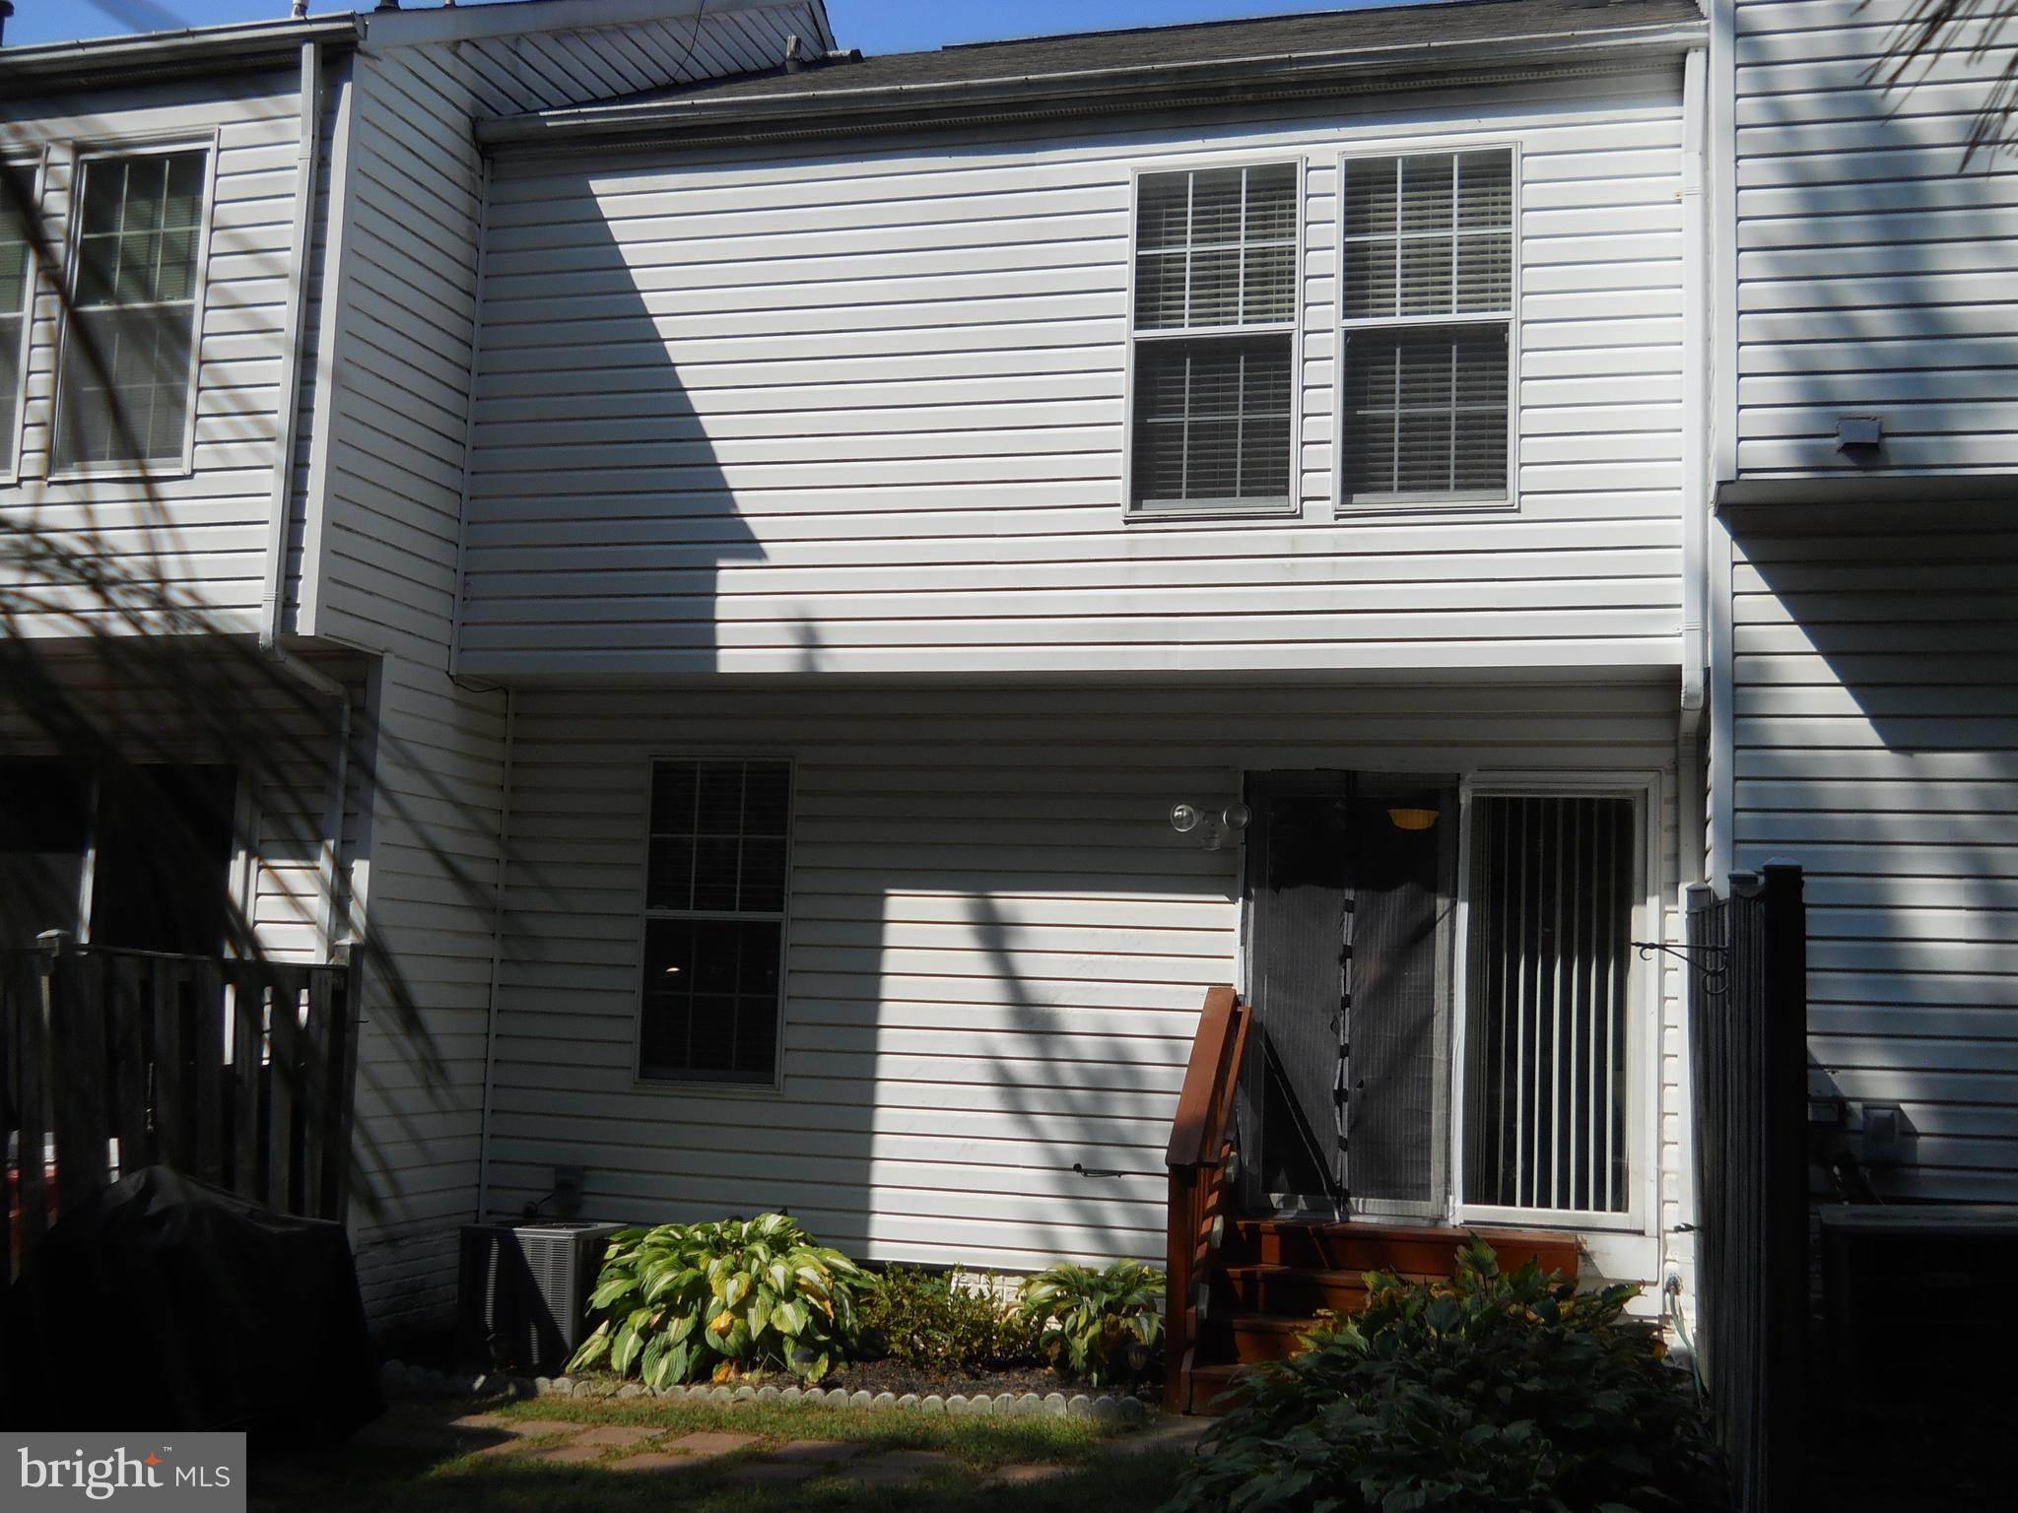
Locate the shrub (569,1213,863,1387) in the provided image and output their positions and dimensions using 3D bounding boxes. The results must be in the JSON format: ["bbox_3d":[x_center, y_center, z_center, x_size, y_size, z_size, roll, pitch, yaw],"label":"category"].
[{"bbox_3d":[-1.358,2.475,9.969,1.380,0.670,0.980,0,-6,15],"label":"shrub"}]

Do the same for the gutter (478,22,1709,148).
[{"bbox_3d":[0.167,-3.128,10.095,5.905,0.095,0.135,0,-6,15],"label":"gutter"}]

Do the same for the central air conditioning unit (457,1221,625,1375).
[{"bbox_3d":[-2.227,2.551,10.277,0.590,0.635,0.590,0,-6,15],"label":"central air conditioning unit"}]

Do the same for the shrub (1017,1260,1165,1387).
[{"bbox_3d":[0.405,2.511,9.589,0.720,0.545,0.650,0,-6,15],"label":"shrub"}]

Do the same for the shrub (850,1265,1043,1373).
[{"bbox_3d":[-0.270,2.569,9.888,0.880,0.480,0.540,0,-6,15],"label":"shrub"}]

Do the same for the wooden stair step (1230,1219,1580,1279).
[{"bbox_3d":[1.756,2.199,9.613,1.490,0.180,0.320,0,-6,15],"label":"wooden stair step"}]

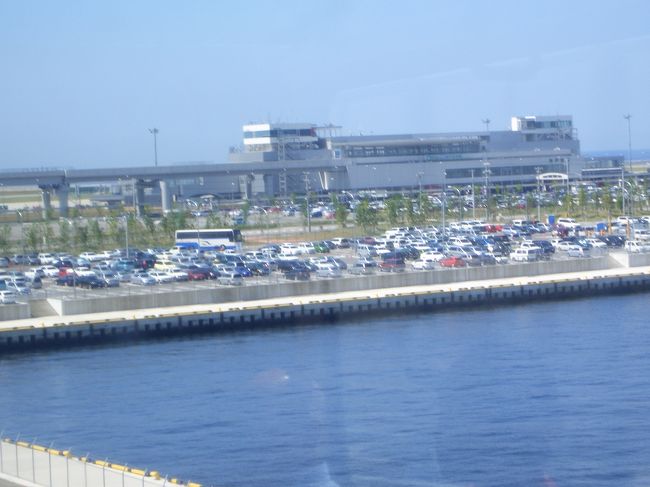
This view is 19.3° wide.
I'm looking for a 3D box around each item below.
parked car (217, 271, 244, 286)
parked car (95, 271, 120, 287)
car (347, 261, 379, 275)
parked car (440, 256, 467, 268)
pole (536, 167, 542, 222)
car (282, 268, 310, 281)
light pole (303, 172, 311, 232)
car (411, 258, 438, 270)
[{"bbox_3d":[-11.784,4.464,237.853,1.620,1.520,3.650,-4,3,-33],"label":"parked car"},{"bbox_3d":[-27.760,4.650,244.250,1.690,1.500,4.400,-3,3,-28],"label":"parked car"},{"bbox_3d":[5.029,3.270,250.581,1.720,1.470,4.200,-4,3,-33],"label":"car"},{"bbox_3d":[17.400,2.500,260.960,1.690,1.450,4.300,-3,3,-28],"label":"parked car"},{"bbox_3d":[45.800,-10.460,409.290,1.200,11.900,0.700,-2,3,0],"label":"pole"},{"bbox_3d":[-3.570,3.850,245.310,1.690,1.500,4.300,-3,3,-28],"label":"car"},{"bbox_3d":[-3.760,-8.440,394.390,1.100,12.300,0.700,-2,3,0],"label":"light pole"},{"bbox_3d":[13.290,2.730,258.550,1.690,1.480,4.200,-3,3,-28],"label":"car"}]

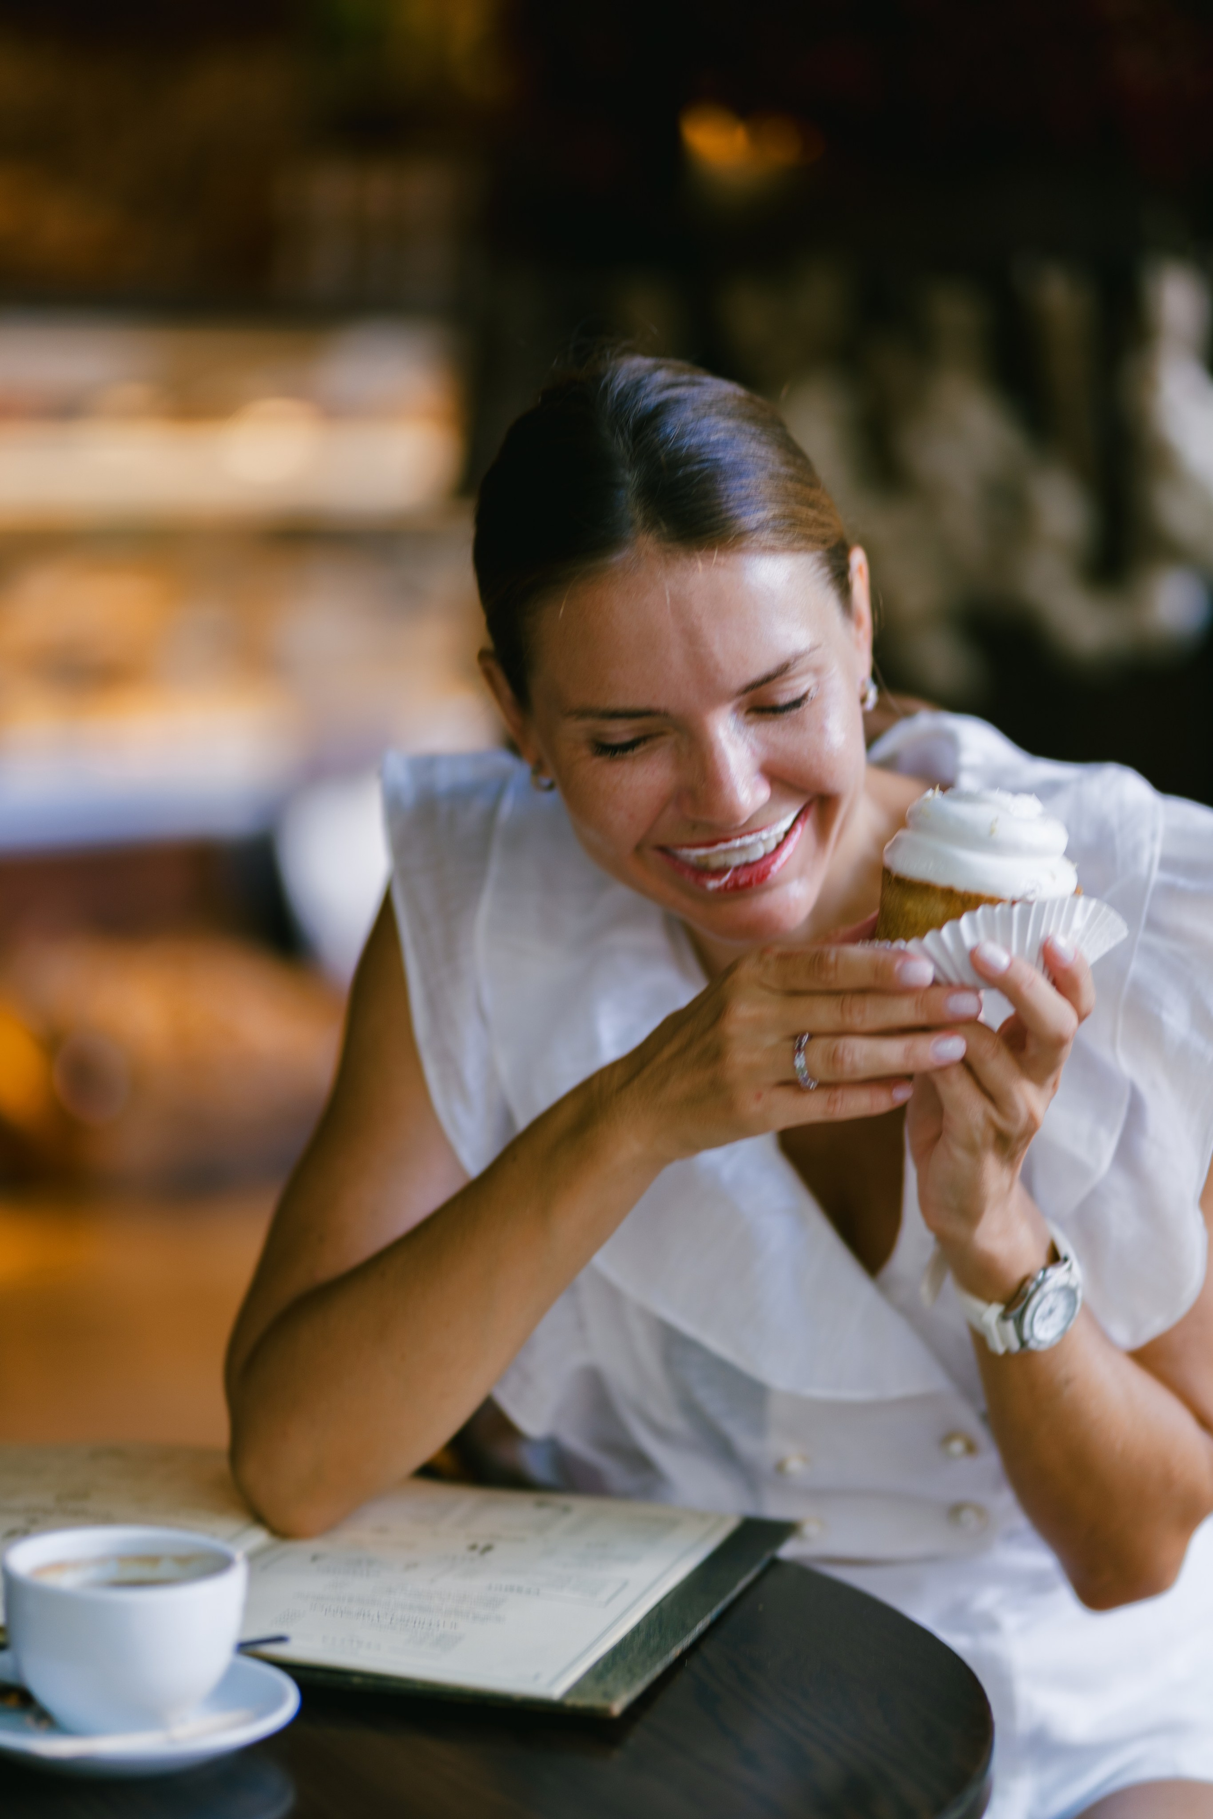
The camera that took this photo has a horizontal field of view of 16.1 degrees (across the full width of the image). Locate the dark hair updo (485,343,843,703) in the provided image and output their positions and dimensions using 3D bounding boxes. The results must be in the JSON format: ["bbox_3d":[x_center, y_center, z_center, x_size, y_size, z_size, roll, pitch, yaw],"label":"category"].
[{"bbox_3d":[0.023,-0.140,1.803,0.158,0.190,0.215,-14,26,-10],"label":"dark hair updo"}]

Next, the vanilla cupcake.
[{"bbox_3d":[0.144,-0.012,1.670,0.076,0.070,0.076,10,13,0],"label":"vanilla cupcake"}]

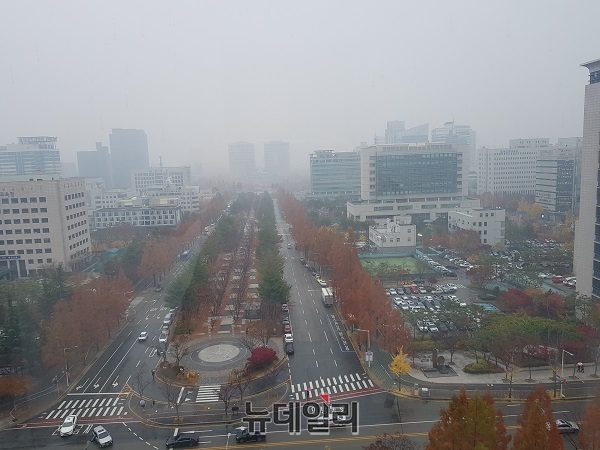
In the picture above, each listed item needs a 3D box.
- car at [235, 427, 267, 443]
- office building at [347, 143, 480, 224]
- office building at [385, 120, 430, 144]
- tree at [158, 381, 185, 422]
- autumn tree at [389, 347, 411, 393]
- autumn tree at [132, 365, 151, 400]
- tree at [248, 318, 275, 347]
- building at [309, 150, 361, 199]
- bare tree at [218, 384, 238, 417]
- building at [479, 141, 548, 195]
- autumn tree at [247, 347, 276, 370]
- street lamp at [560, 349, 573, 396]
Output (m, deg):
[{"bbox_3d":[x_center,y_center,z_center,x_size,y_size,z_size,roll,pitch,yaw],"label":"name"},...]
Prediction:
[{"bbox_3d":[-7.480,32.320,69.680,4.550,1.500,1.830,-3,8,-3],"label":"car"},{"bbox_3d":[71.360,-26.690,288.940,79.970,48.820,26.000,-3,8,-4],"label":"office building"},{"bbox_3d":[169.529,-117.519,738.783,70.740,101.310,36.000,-2,8,-4],"label":"office building"},{"bbox_3d":[-21.332,29.446,75.434,3.930,7.180,3.930,-3,8,-4],"label":"tree"},{"bbox_3d":[18.109,26.190,81.727,4.080,8.740,4.080,-3,8,-4],"label":"autumn tree"},{"bbox_3d":[-29.285,28.844,83.026,3.320,6.860,3.320,-3,8,-4],"label":"autumn tree"},{"bbox_3d":[-8.460,24.710,100.790,5.620,7.630,5.620,-3,8,-4],"label":"tree"},{"bbox_3d":[32.140,-43.550,417.280,46.950,48.020,20.000,-3,8,-4],"label":"building"},{"bbox_3d":[-12.233,29.428,75.570,3.350,6.460,3.350,-3,8,-4],"label":"bare tree"},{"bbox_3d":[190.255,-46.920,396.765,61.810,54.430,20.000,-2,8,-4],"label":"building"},{"bbox_3d":[-7.918,27.248,94.221,6.000,3.600,5.600,-2,8,-4],"label":"autumn tree"},{"bbox_3d":[45.282,25.620,76.339,0.400,8.350,2.200,-2,8,-4],"label":"street lamp"}]

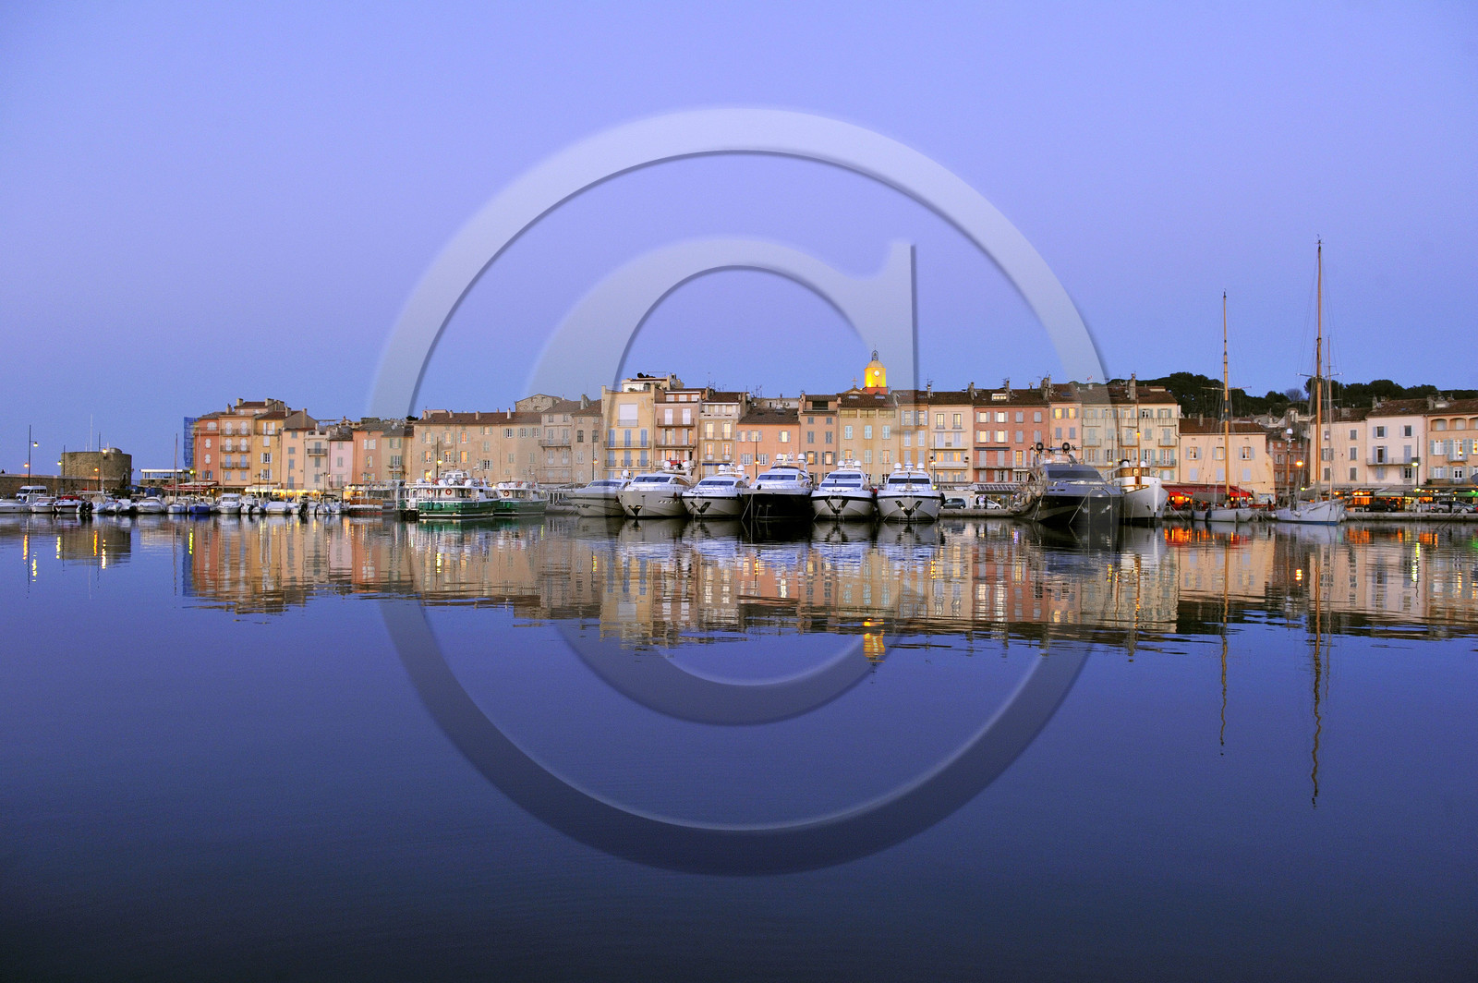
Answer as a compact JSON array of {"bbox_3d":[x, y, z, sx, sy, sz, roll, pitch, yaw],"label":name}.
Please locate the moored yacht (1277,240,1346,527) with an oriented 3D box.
[{"bbox_3d":[61.593,-11.299,113.580,5.200,29.600,25.500,0,0,16],"label":"moored yacht"}]

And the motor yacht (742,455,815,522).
[{"bbox_3d":[5.126,-0.791,134.522,7.000,8.100,29.500,0,0,9],"label":"motor yacht"}]

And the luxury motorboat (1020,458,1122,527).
[{"bbox_3d":[36.700,-0.600,116.400,6.800,7.600,27.000,0,0,11],"label":"luxury motorboat"}]

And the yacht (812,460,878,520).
[{"bbox_3d":[12.924,-0.461,131.020,6.800,7.500,29.500,0,0,9],"label":"yacht"}]

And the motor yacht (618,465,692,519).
[{"bbox_3d":[-10.649,-0.122,138.018,6.500,6.600,27.000,0,0,7],"label":"motor yacht"}]

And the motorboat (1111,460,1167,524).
[{"bbox_3d":[44.500,-0.230,119.900,6.100,7.000,20.000,0,0,9],"label":"motorboat"}]

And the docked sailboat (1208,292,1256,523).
[{"bbox_3d":[56.883,-9.625,123.571,4.600,26.300,17.000,0,0,11],"label":"docked sailboat"}]

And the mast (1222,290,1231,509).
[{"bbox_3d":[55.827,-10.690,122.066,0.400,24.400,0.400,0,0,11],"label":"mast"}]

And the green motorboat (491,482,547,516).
[{"bbox_3d":[-26.700,0.710,132.500,4.900,4.300,17.000,0,0,10],"label":"green motorboat"}]

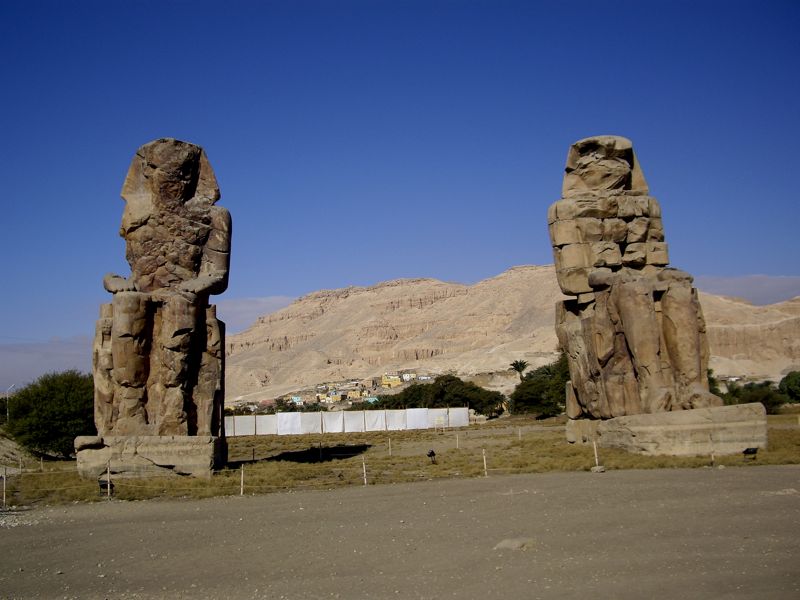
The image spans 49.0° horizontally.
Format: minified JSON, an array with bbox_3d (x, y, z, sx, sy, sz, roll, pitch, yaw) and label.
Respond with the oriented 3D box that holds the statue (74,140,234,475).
[{"bbox_3d":[-10.606,-0.456,38.986,5.760,15.590,9.970,-1,-8,-9],"label":"statue"}]

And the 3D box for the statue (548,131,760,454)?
[{"bbox_3d":[11.659,-0.988,42.111,5.860,15.930,9.970,-1,-8,-9],"label":"statue"}]

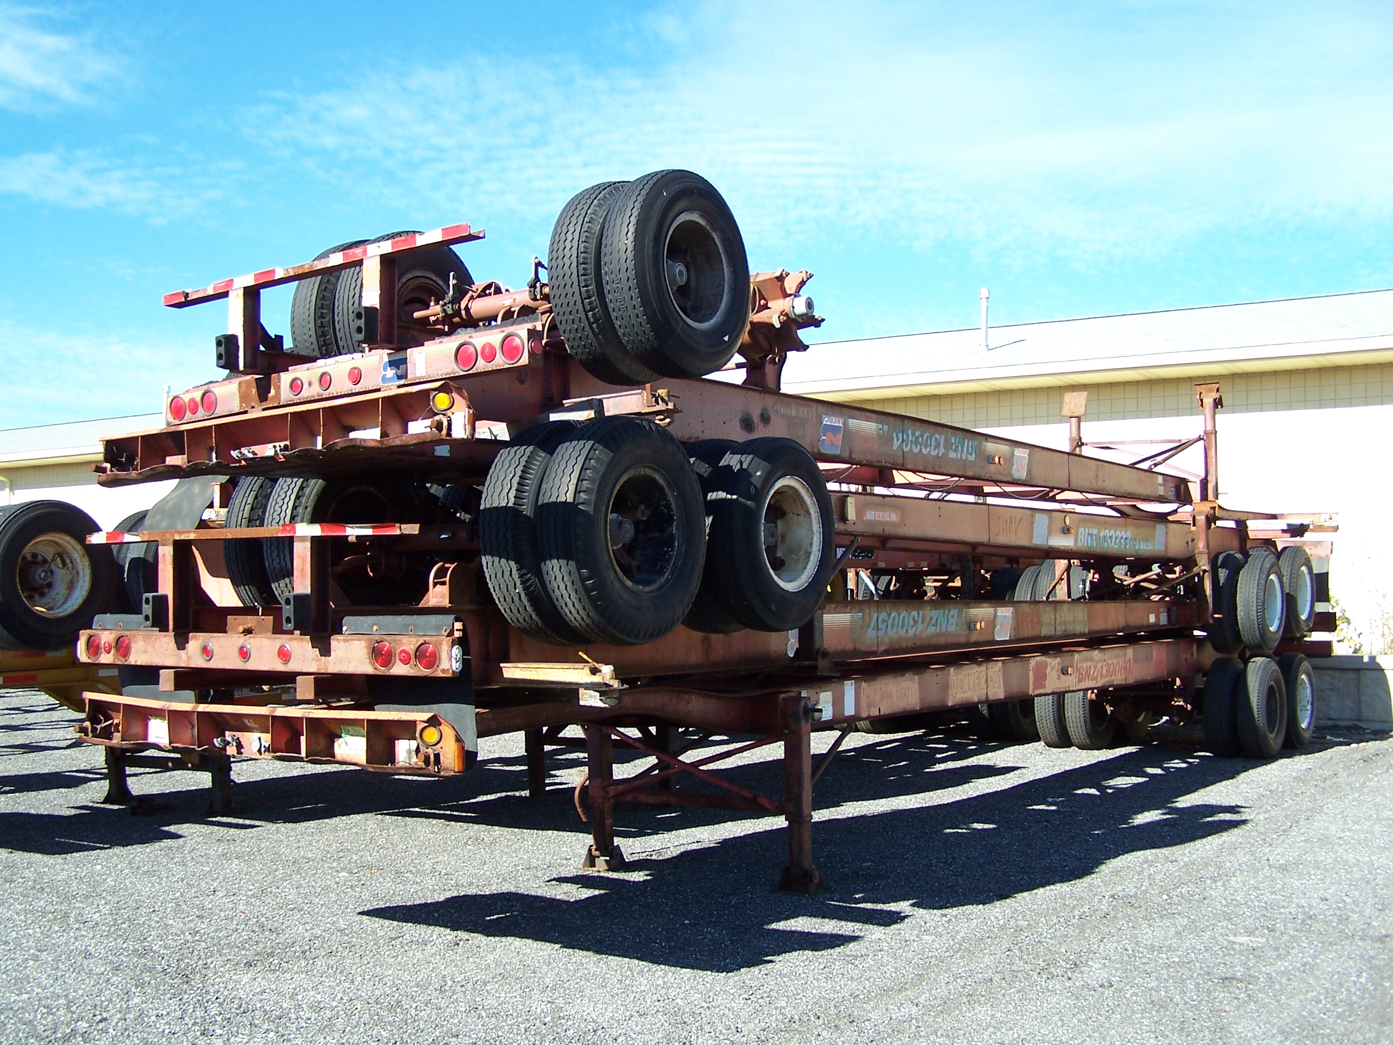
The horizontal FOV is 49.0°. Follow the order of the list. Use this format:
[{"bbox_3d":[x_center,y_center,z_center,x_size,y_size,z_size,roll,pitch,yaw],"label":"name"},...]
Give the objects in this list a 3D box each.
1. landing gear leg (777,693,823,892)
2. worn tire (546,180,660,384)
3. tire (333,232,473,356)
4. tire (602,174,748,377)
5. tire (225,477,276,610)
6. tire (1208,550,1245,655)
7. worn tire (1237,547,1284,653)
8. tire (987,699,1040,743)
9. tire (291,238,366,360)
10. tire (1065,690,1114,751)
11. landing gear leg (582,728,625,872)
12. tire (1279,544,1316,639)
[{"bbox_3d":[0.624,1.605,9.151,0.225,1.150,0.210,-3,-4,35],"label":"landing gear leg"},{"bbox_3d":[-0.359,-1.207,7.757,0.265,1.020,1.020,-4,-4,34],"label":"worn tire"},{"bbox_3d":[-1.588,-1.112,8.585,0.265,1.026,1.026,-4,-4,34],"label":"tire"},{"bbox_3d":[-0.087,-1.228,7.574,0.265,1.023,1.023,-4,-4,34],"label":"tire"},{"bbox_3d":[-2.055,0.100,8.180,0.270,1.030,1.030,-2,-3,33],"label":"tire"},{"bbox_3d":[5.482,0.834,15.742,0.265,1.033,1.033,-4,-4,36],"label":"tire"},{"bbox_3d":[5.841,0.804,15.789,0.270,1.060,1.060,-2,-3,34],"label":"worn tire"},{"bbox_3d":[3.664,2.015,17.611,0.270,1.030,1.030,-2,-3,33],"label":"tire"},{"bbox_3d":[-1.905,-1.131,8.990,0.270,1.030,1.030,-4,-4,33],"label":"tire"},{"bbox_3d":[4.332,1.970,16.782,0.270,1.030,1.030,-2,-3,35],"label":"tire"},{"bbox_3d":[-0.581,1.635,9.688,0.210,1.080,0.200,-2,-3,33],"label":"landing gear leg"},{"bbox_3d":[6.467,0.764,16.561,0.265,1.016,1.016,-4,-4,36],"label":"tire"}]

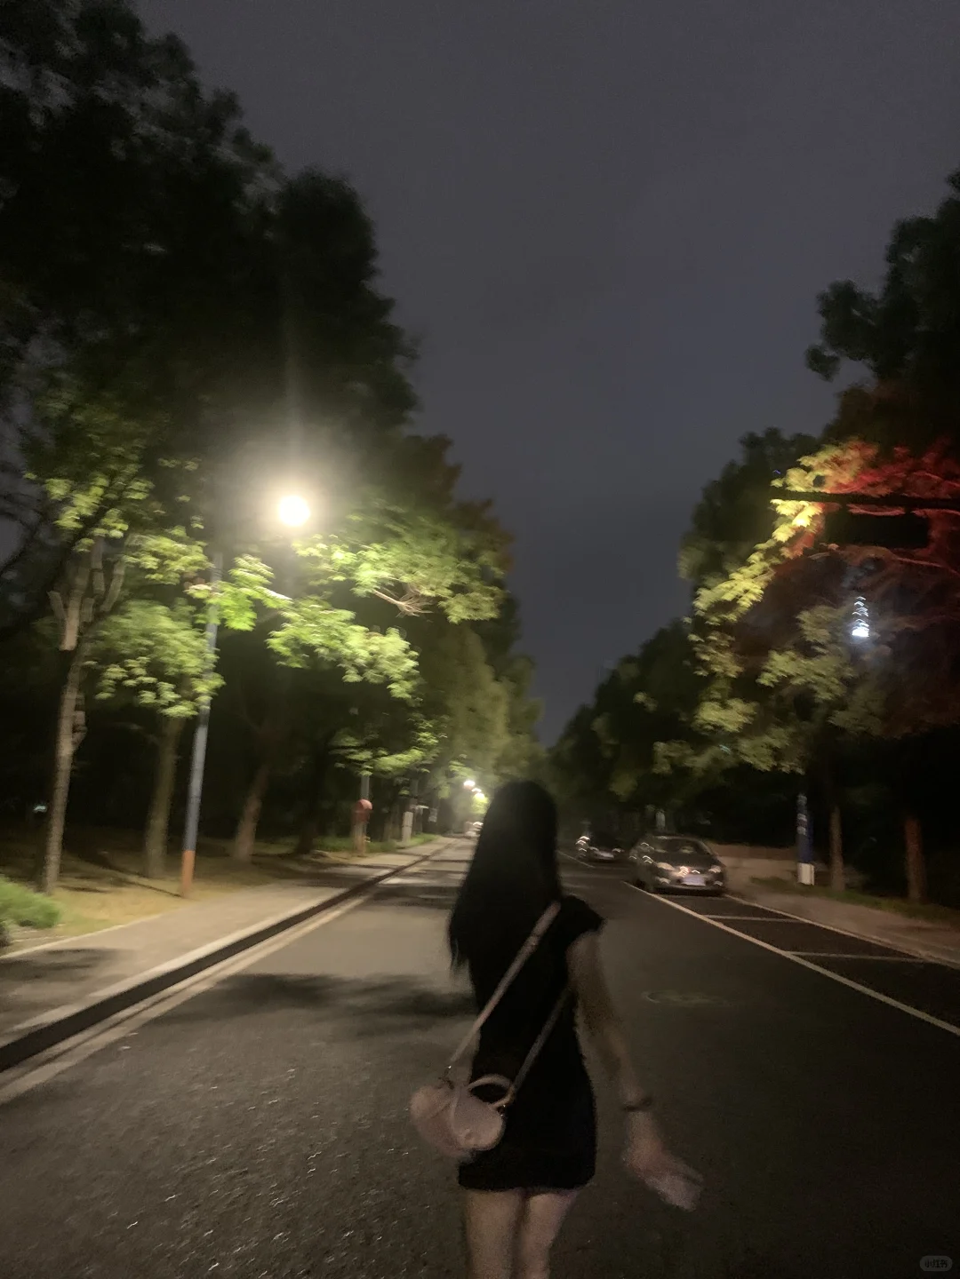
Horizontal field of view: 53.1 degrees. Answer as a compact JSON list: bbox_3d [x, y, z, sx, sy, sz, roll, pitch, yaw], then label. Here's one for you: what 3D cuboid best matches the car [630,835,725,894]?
[{"bbox_3d":[5.211,5.990,25.724,1.780,1.460,4.550,2,-11,1],"label":"car"}]

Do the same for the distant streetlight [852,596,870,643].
[{"bbox_3d":[9.649,-0.520,24.380,0.450,0.900,0.450,2,-11,1],"label":"distant streetlight"}]

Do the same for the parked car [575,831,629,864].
[{"bbox_3d":[5.862,9.935,46.322,1.780,1.460,4.500,2,-11,1],"label":"parked car"}]

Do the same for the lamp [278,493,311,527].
[{"bbox_3d":[-3.468,-2.405,17.926,0.550,0.450,0.500,2,-11,1],"label":"lamp"}]

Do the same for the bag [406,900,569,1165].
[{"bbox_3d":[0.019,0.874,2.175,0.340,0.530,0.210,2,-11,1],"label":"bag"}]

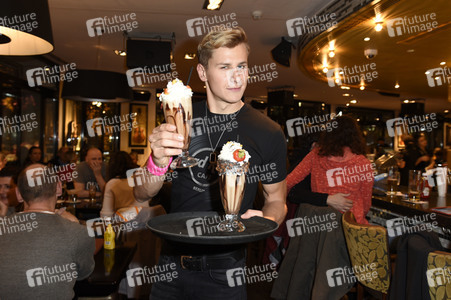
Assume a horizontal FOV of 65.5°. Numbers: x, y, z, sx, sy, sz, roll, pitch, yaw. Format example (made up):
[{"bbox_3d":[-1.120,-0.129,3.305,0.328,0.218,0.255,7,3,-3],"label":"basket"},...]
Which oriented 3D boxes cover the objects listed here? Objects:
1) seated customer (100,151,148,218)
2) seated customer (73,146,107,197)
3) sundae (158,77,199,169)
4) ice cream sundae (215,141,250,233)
[{"bbox_3d":[-0.930,0.640,3.250,0.480,1.240,0.750,0,1,-20],"label":"seated customer"},{"bbox_3d":[-1.380,0.620,3.670,0.520,1.270,0.780,0,1,-29],"label":"seated customer"},{"bbox_3d":[-0.119,-0.077,0.940,0.093,0.238,0.093,-6,9,0],"label":"sundae"},{"bbox_3d":[0.021,0.098,0.975,0.094,0.243,0.094,1,1,0],"label":"ice cream sundae"}]

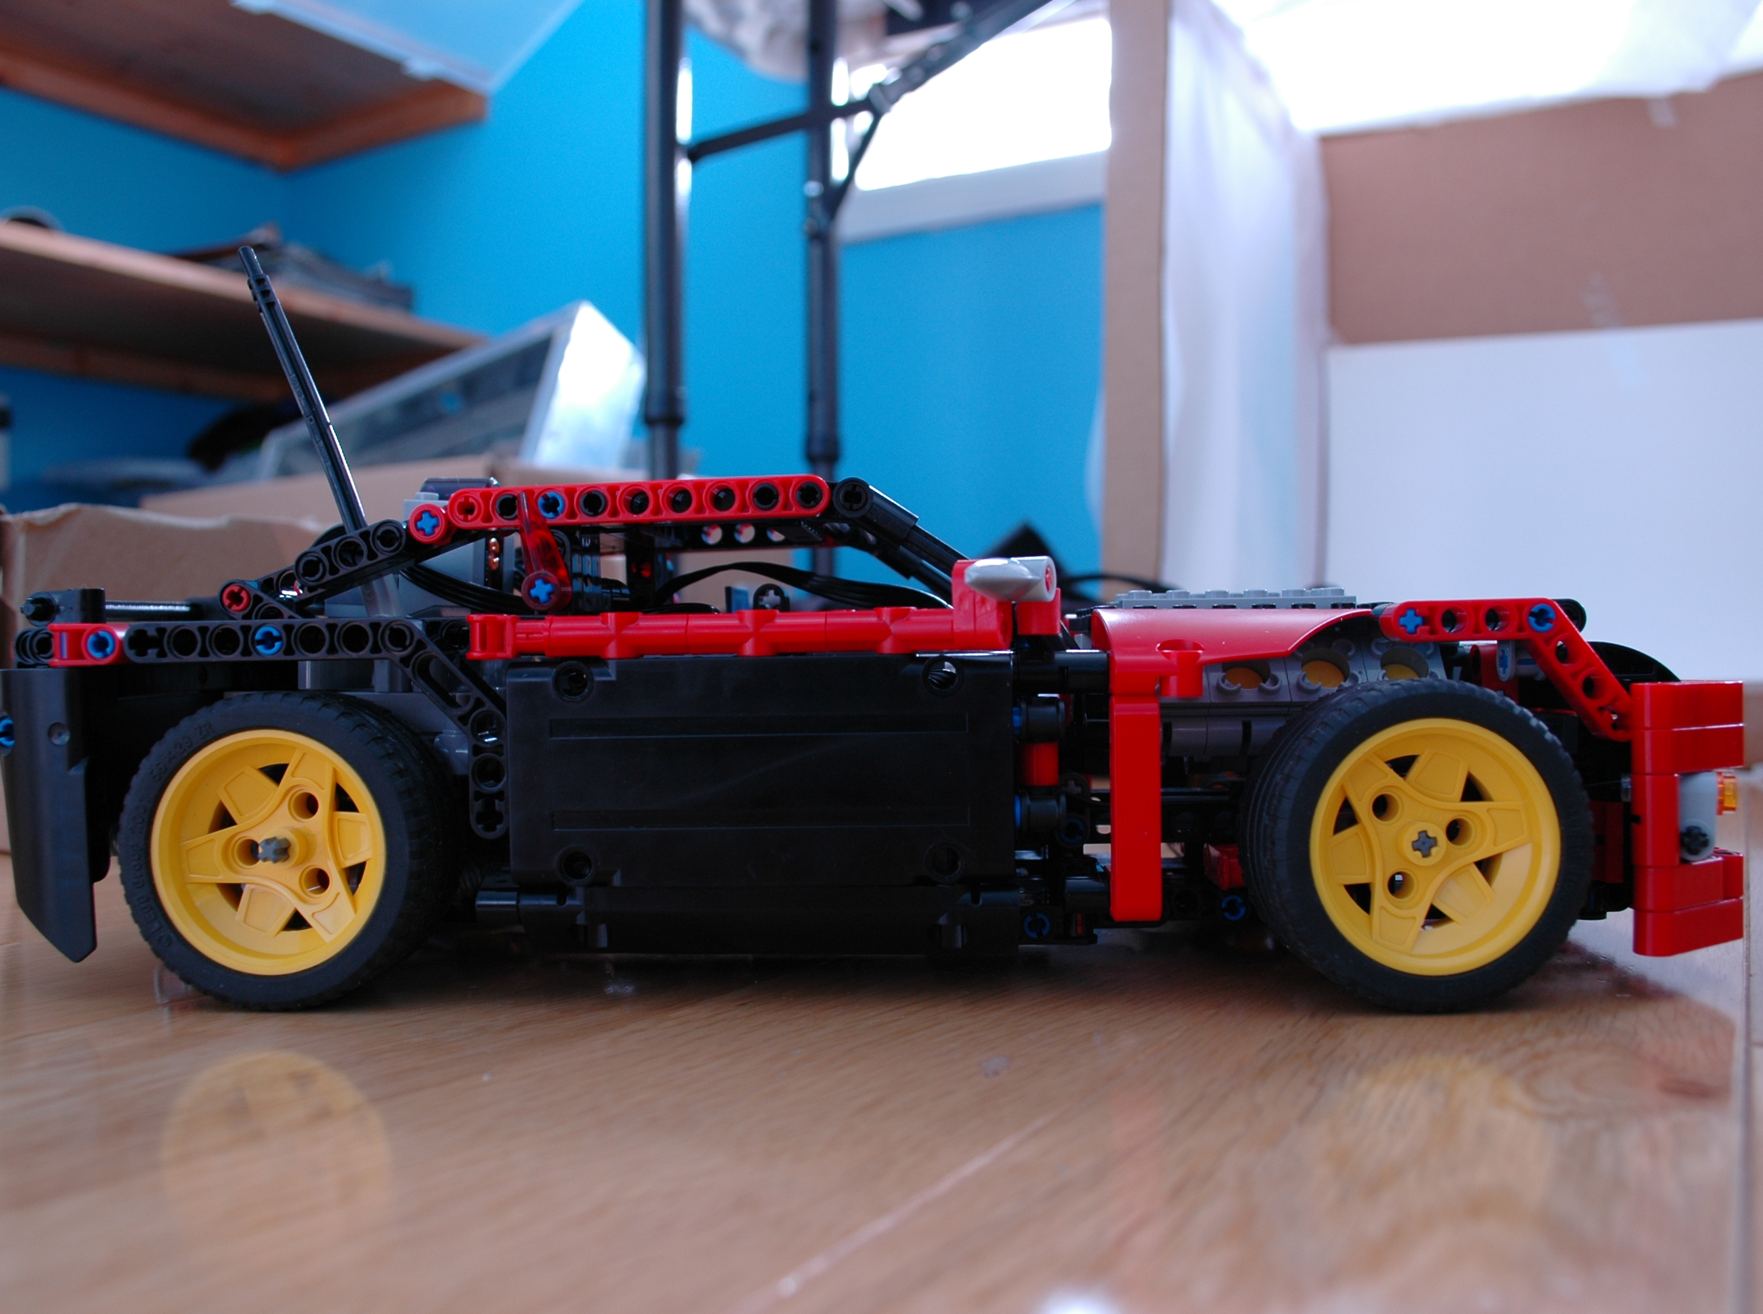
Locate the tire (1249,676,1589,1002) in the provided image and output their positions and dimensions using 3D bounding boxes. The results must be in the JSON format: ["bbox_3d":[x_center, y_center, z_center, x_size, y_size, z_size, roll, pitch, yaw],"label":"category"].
[{"bbox_3d":[0.092,0.032,0.261,0.056,0.056,0.028,-1,1,-2],"label":"tire"}]

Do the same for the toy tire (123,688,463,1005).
[{"bbox_3d":[-0.107,0.035,0.273,0.056,0.056,0.028,-1,1,4],"label":"toy tire"}]

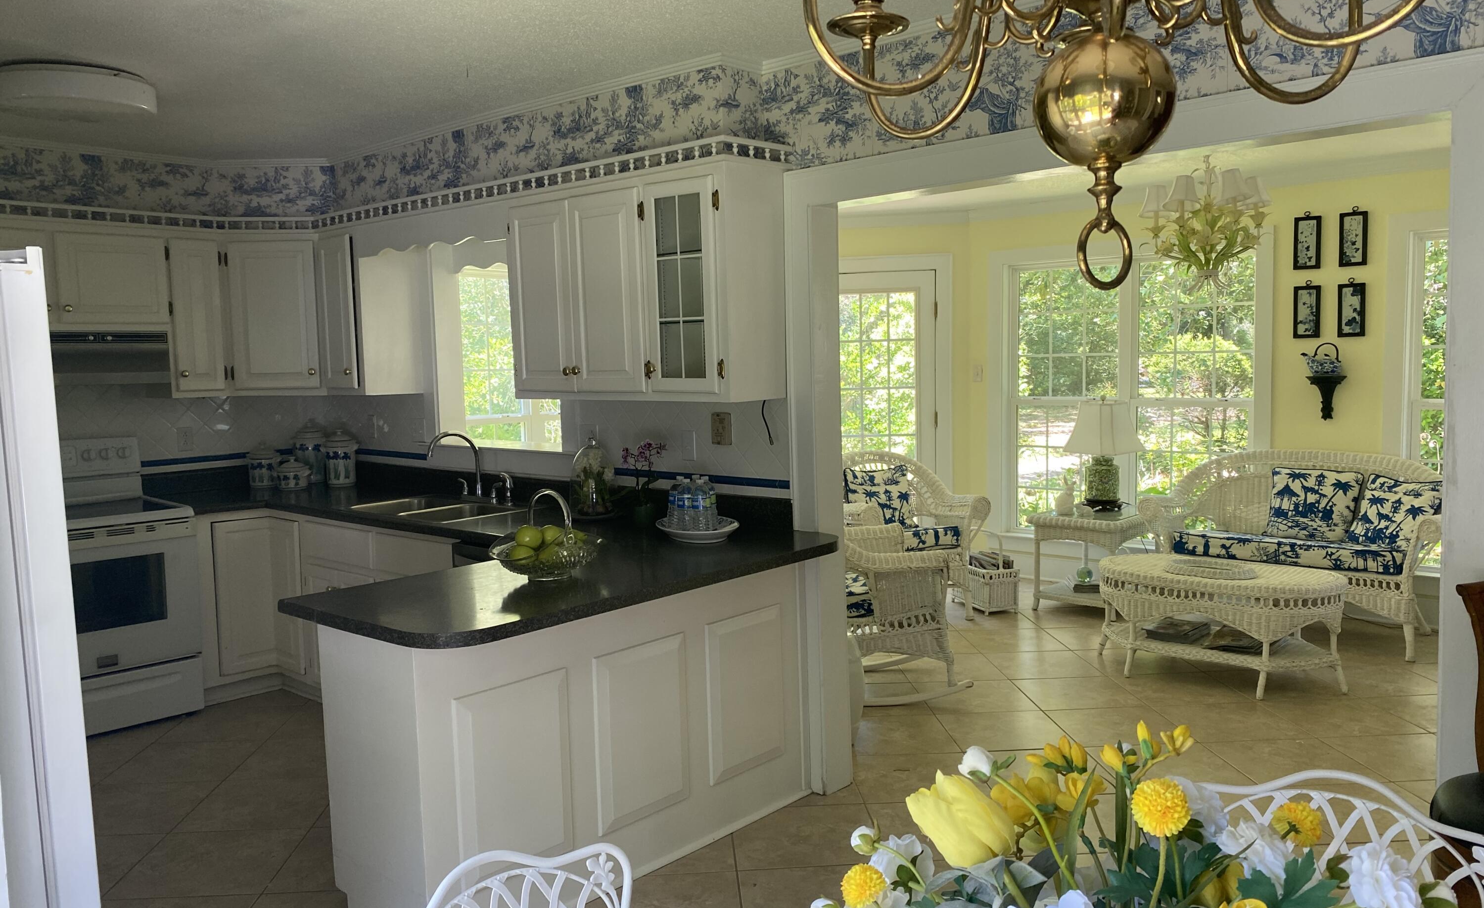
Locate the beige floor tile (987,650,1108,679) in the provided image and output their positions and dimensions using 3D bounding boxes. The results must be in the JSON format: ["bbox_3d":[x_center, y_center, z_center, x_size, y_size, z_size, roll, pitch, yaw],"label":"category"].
[{"bbox_3d":[1.455,1.028,5.416,0.452,0.012,0.452,-1,5,-3],"label":"beige floor tile"}]

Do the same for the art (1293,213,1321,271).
[{"bbox_3d":[3.168,-1.191,6.252,0.142,0.317,0.022,3,6,41],"label":"art"}]

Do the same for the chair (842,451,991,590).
[{"bbox_3d":[0.912,0.463,6.671,0.820,0.950,0.770,-3,5,-22],"label":"chair"}]

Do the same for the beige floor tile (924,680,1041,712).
[{"bbox_3d":[1.040,1.083,4.969,0.457,0.010,0.457,-1,5,-3],"label":"beige floor tile"}]

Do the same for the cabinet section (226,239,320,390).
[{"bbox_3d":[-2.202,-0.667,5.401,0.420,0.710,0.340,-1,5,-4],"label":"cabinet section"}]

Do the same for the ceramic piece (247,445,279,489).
[{"bbox_3d":[-2.447,0.065,5.703,0.160,0.232,0.160,3,6,42],"label":"ceramic piece"}]

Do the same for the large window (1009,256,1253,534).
[{"bbox_3d":[2.390,-0.342,6.909,1.560,1.740,0.100,3,6,42],"label":"large window"}]

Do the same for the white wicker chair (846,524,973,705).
[{"bbox_3d":[0.541,0.586,5.267,0.920,0.950,0.800,-1,5,-4],"label":"white wicker chair"}]

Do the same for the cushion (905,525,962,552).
[{"bbox_3d":[0.930,0.470,6.576,0.500,0.125,0.520,-3,5,-22],"label":"cushion"}]

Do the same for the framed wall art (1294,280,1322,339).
[{"bbox_3d":[3.118,-0.796,6.149,0.140,0.320,0.025,3,6,42],"label":"framed wall art"}]

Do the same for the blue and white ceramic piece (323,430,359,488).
[{"bbox_3d":[-2.002,0.019,5.535,0.180,0.278,0.160,-3,5,-20],"label":"blue and white ceramic piece"}]

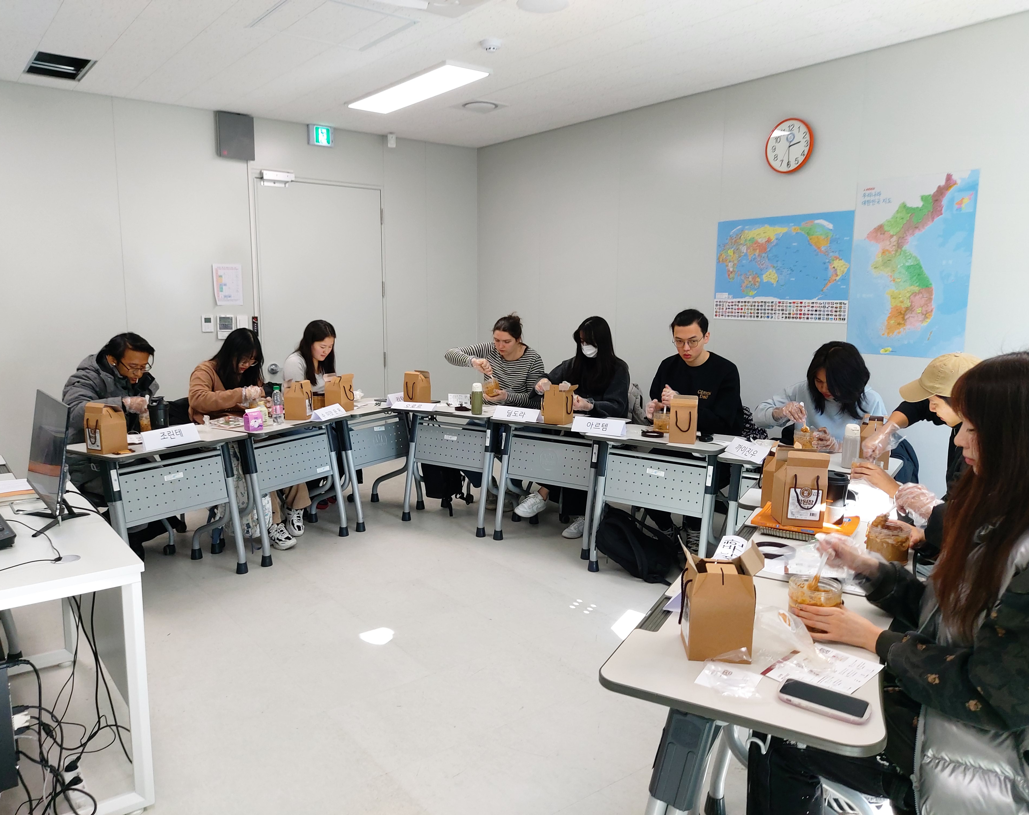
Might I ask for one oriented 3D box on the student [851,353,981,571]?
[{"bbox_3d":[1.549,0.425,2.757,0.780,1.230,0.520,4,9,27],"label":"student"}]

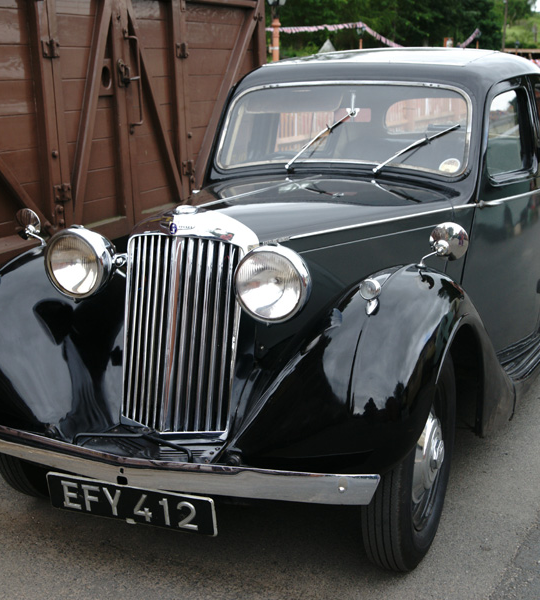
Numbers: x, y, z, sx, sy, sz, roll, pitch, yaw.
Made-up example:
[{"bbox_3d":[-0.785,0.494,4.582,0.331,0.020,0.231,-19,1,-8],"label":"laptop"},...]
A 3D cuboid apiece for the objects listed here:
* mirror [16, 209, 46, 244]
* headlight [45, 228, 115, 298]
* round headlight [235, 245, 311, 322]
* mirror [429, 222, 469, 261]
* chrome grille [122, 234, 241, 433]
[{"bbox_3d":[-0.810,-0.254,3.360,0.110,0.112,0.055,5,18,26],"label":"mirror"},{"bbox_3d":[-0.548,-0.123,3.005,0.213,0.213,0.165,5,16,26],"label":"headlight"},{"bbox_3d":[0.028,-0.057,2.722,0.213,0.213,0.165,5,16,26],"label":"round headlight"},{"bbox_3d":[0.491,-0.160,2.735,0.108,0.108,0.055,5,18,26],"label":"mirror"},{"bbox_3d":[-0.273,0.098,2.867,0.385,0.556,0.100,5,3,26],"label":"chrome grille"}]

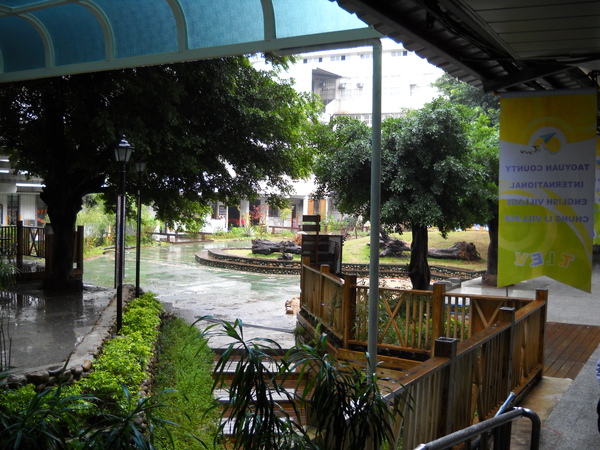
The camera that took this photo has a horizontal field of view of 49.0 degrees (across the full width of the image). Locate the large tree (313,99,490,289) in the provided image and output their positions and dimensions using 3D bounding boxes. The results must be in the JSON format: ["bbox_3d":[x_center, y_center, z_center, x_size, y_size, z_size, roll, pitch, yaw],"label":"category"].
[{"bbox_3d":[2.065,-0.631,13.400,3.600,3.920,3.500,1,1,6],"label":"large tree"}]

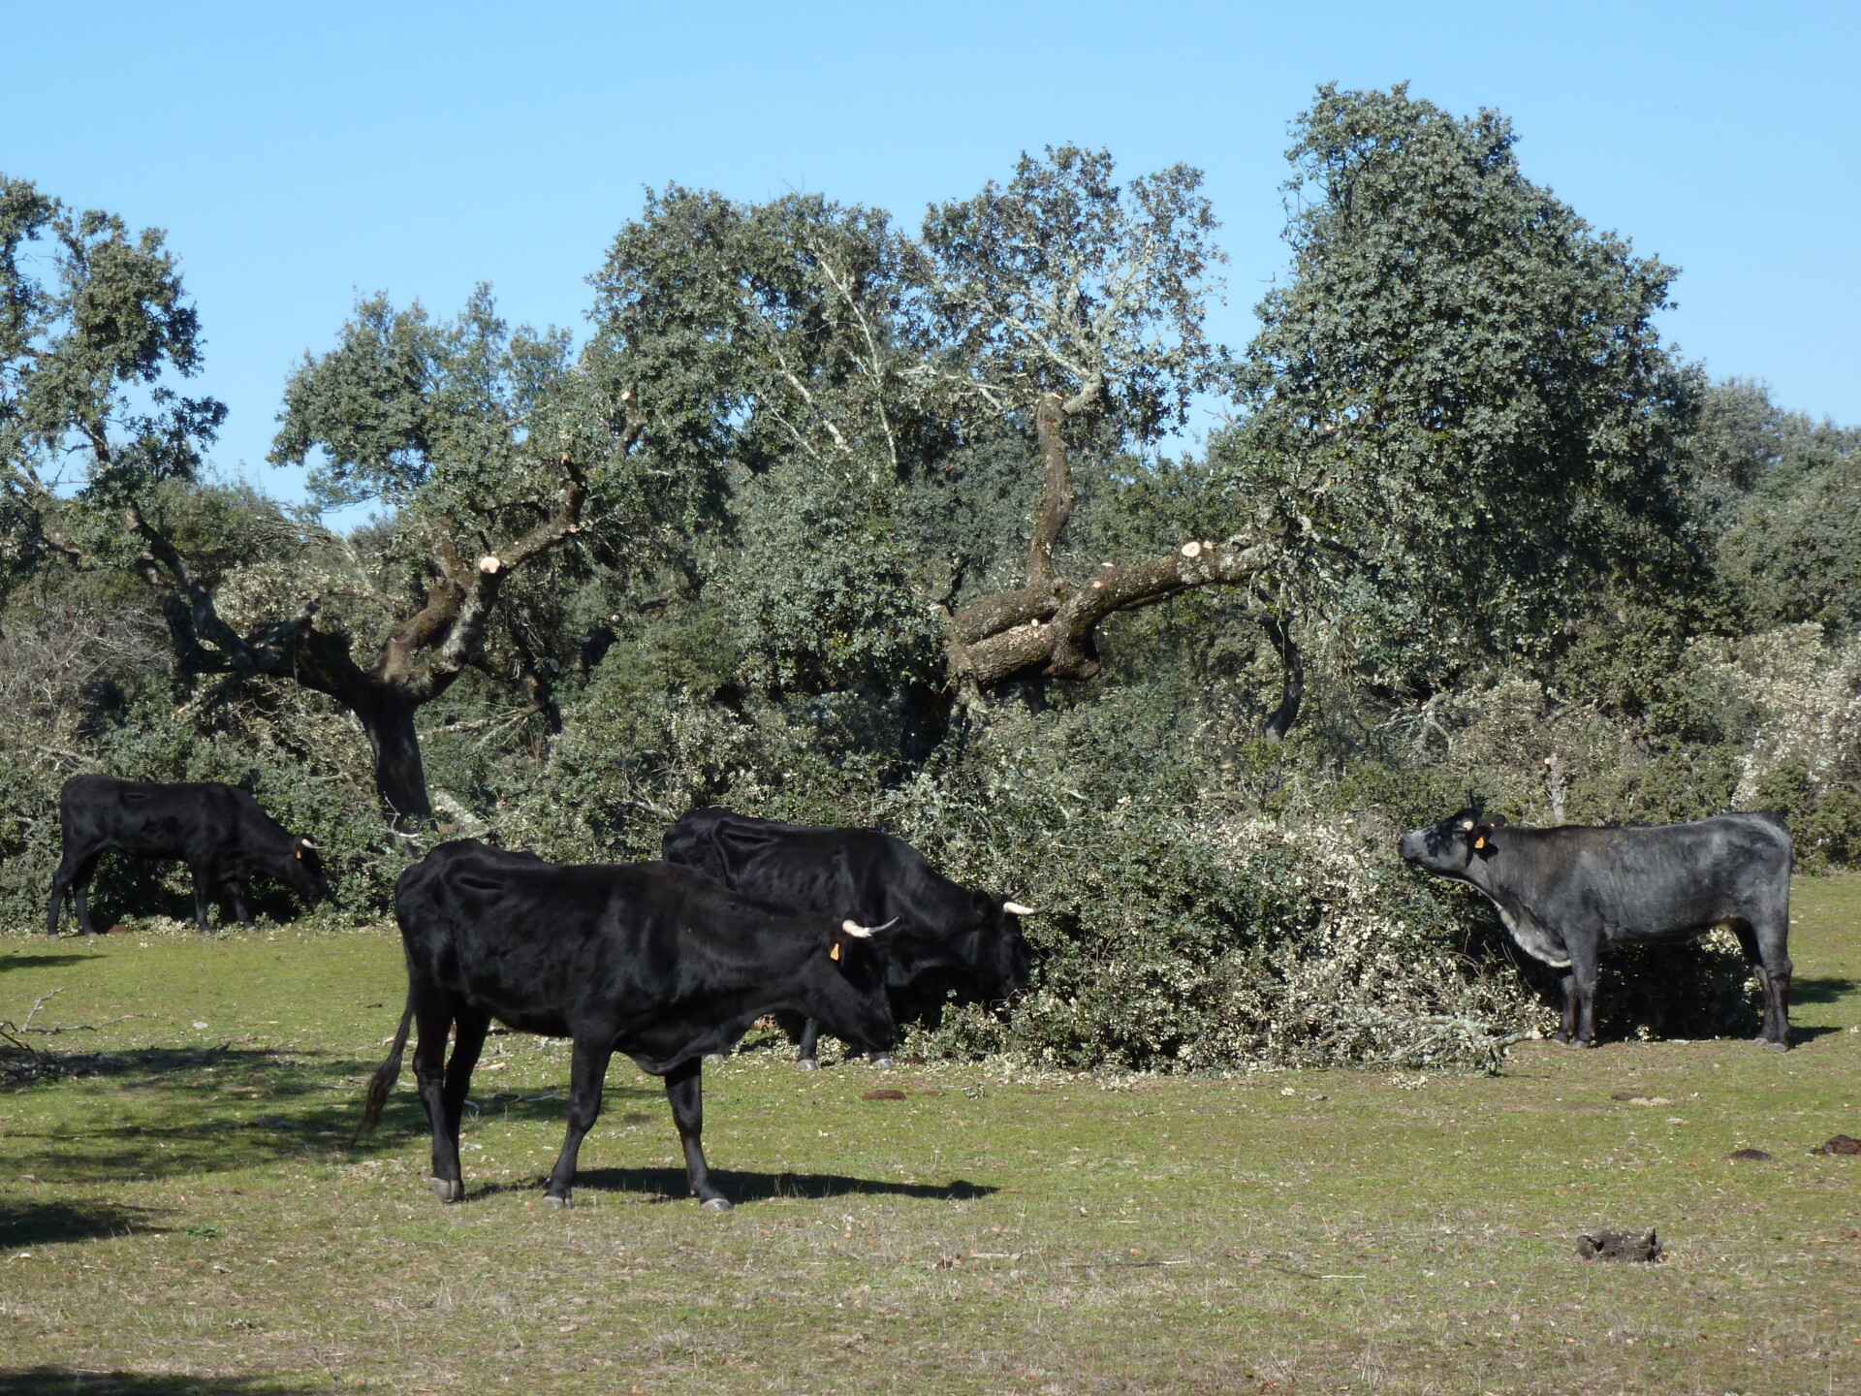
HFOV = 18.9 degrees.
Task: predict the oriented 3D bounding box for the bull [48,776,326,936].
[{"bbox_3d":[-6.065,1.287,45.600,2.246,1.304,0.520,0,0,-6],"label":"bull"}]

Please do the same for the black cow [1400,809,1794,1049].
[{"bbox_3d":[3.648,1.263,30.600,2.148,1.309,0.550,0,0,-10],"label":"black cow"}]

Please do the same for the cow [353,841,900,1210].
[{"bbox_3d":[-1.090,1.171,20.100,2.182,1.312,0.600,0,0,33],"label":"cow"}]

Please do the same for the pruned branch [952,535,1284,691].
[{"bbox_3d":[1.245,-0.588,38.000,2.179,1.007,0.800,0,0,0],"label":"pruned branch"}]

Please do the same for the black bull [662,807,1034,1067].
[{"bbox_3d":[-0.416,1.220,28.600,2.014,1.331,0.580,0,0,25],"label":"black bull"}]

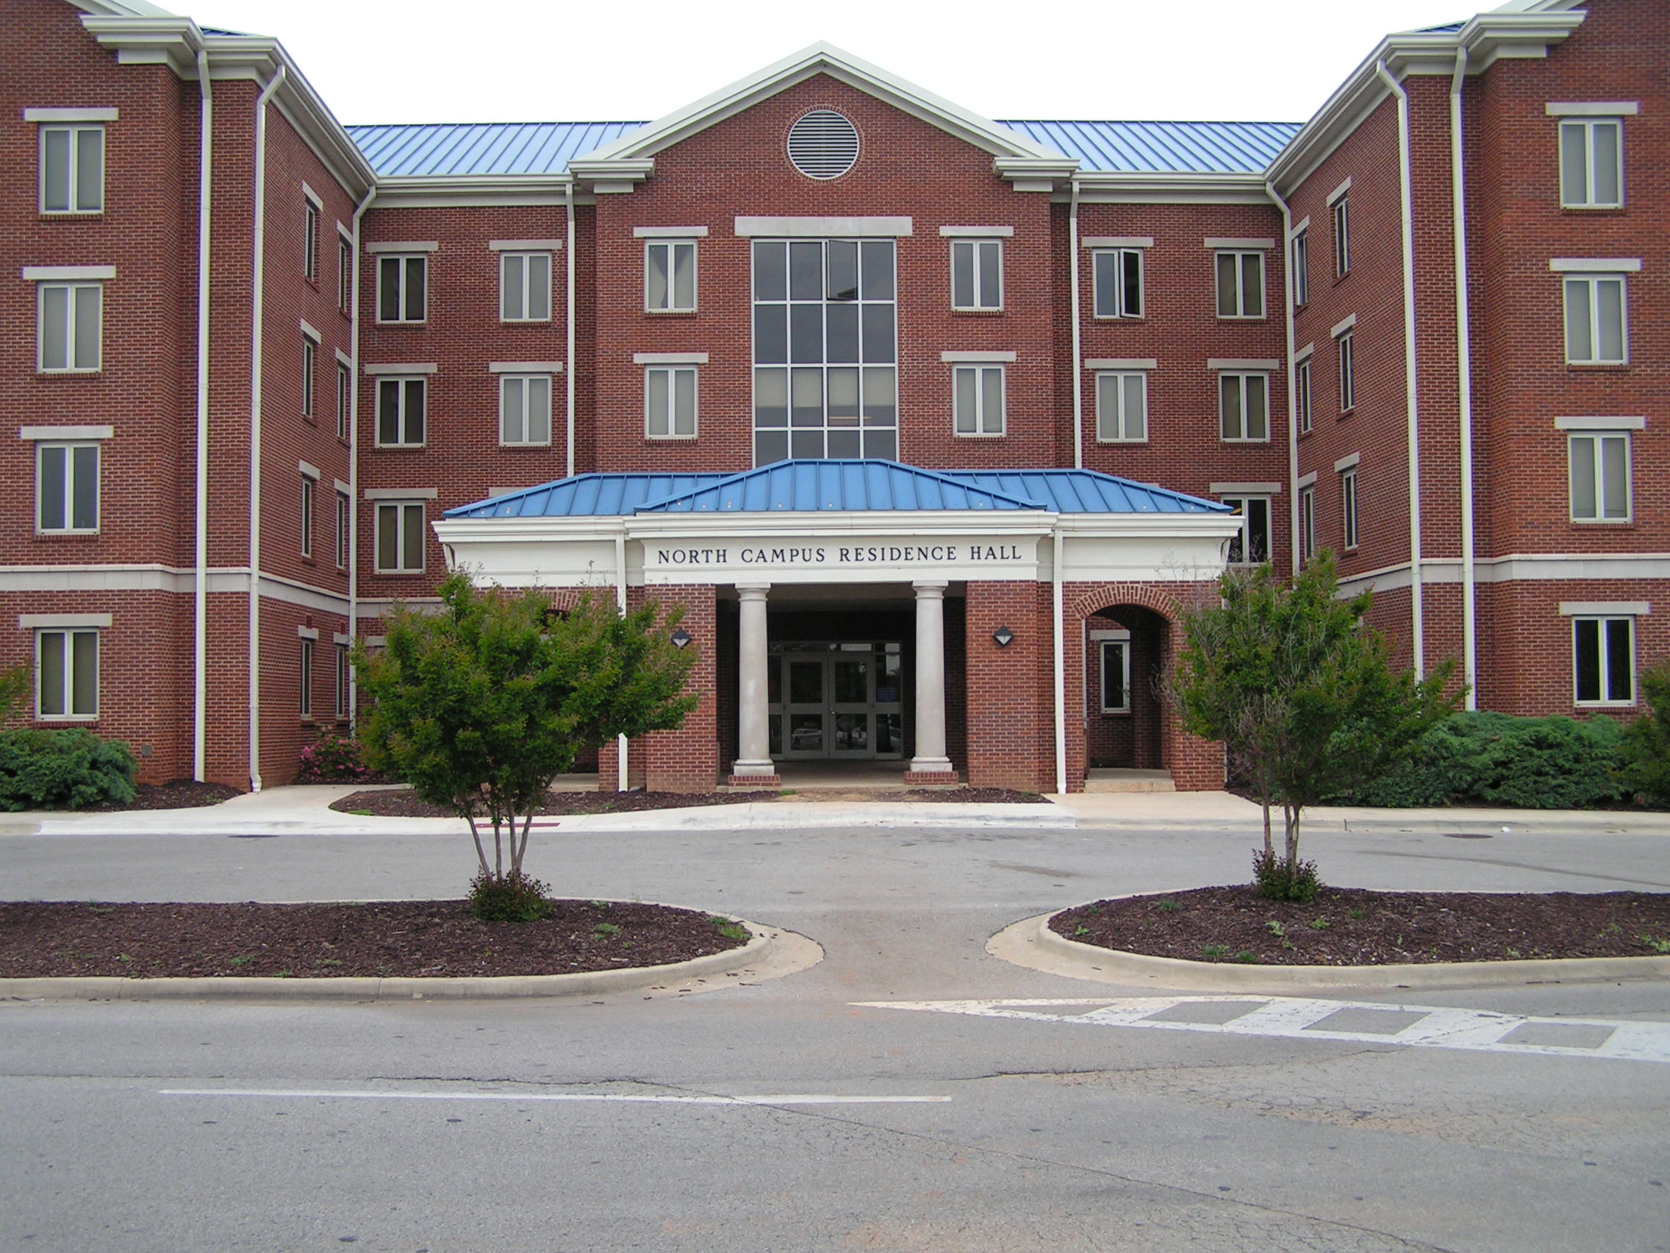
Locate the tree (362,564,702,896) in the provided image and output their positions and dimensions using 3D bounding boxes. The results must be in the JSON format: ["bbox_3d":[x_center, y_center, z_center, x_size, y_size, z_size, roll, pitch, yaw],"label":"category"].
[{"bbox_3d":[-2.162,0.802,12.814,2.396,2.367,2.200,0,-3,-2],"label":"tree"}]

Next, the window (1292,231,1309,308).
[{"bbox_3d":[9.959,-7.478,38.741,0.140,1.527,1.068,0,-3,-1],"label":"window"}]

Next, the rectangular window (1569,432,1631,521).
[{"bbox_3d":[12.744,-2.488,30.532,1.058,1.485,0.120,0,-3,-2],"label":"rectangular window"}]

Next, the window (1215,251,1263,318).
[{"bbox_3d":[8.709,-7.332,39.355,1.080,1.490,0.130,0,-3,-1],"label":"window"}]

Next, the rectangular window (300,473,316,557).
[{"bbox_3d":[-10.150,-2.070,35.028,0.130,1.490,1.060,0,-3,-1],"label":"rectangular window"}]

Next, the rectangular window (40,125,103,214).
[{"bbox_3d":[-12.660,-7.566,30.473,1.060,1.502,0.120,0,-3,-1],"label":"rectangular window"}]

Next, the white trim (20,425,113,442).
[{"bbox_3d":[-12.618,-3.176,30.215,1.528,0.197,0.120,0,-3,-1],"label":"white trim"}]

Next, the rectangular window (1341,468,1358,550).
[{"bbox_3d":[10.072,-2.279,35.652,0.140,1.527,1.068,0,-3,-1],"label":"rectangular window"}]

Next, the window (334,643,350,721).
[{"bbox_3d":[-10.236,1.180,37.884,0.140,1.527,1.068,0,-3,-1],"label":"window"}]

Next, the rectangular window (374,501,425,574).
[{"bbox_3d":[-9.230,-1.916,39.129,1.068,1.527,0.140,0,-3,-1],"label":"rectangular window"}]

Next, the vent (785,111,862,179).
[{"bbox_3d":[-0.243,-10.150,38.709,1.514,1.514,0.120,0,-3,-1],"label":"vent"}]

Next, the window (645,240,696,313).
[{"bbox_3d":[-3.407,-7.280,38.240,1.060,1.502,0.120,0,-3,-1],"label":"window"}]

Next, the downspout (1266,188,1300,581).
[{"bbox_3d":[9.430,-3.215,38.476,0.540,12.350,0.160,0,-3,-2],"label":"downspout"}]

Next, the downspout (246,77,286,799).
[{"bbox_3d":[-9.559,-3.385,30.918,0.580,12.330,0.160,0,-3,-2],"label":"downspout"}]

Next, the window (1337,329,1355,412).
[{"bbox_3d":[10.046,-4.967,35.791,0.140,1.527,1.068,0,-3,-1],"label":"window"}]

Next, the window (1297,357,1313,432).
[{"bbox_3d":[9.894,-4.757,38.278,0.120,1.502,1.060,0,-3,-1],"label":"window"}]

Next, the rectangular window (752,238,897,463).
[{"bbox_3d":[-0.210,-5.502,38.083,3.050,5.166,0.140,0,-3,-2],"label":"rectangular window"}]

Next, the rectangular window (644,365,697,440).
[{"bbox_3d":[-3.382,-4.641,38.114,1.060,1.502,0.120,0,-3,-1],"label":"rectangular window"}]

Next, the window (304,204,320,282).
[{"bbox_3d":[-10.255,-7.450,35.605,0.140,1.527,1.068,0,-3,-1],"label":"window"}]

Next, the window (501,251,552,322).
[{"bbox_3d":[-6.569,-7.215,39.041,1.090,1.510,0.130,0,-3,-1],"label":"window"}]

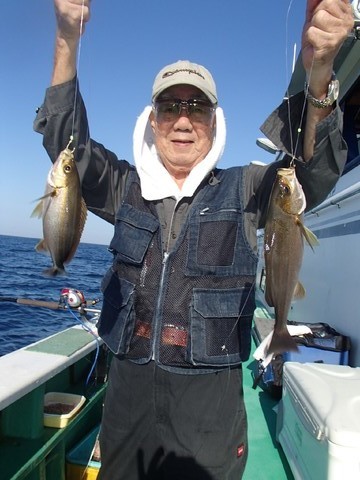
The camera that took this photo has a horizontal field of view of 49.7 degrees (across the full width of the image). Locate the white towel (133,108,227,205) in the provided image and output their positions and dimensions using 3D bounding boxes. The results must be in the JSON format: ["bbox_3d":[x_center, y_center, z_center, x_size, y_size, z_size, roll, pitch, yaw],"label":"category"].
[{"bbox_3d":[0.000,-0.222,1.000,0.240,0.250,0.200,5,-2,0],"label":"white towel"}]

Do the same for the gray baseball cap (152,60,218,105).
[{"bbox_3d":[0.014,-0.398,0.985,0.172,0.138,0.255,5,5,1],"label":"gray baseball cap"}]

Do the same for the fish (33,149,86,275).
[{"bbox_3d":[-0.268,-0.064,0.870,0.115,0.290,0.055,6,-2,-12],"label":"fish"}]

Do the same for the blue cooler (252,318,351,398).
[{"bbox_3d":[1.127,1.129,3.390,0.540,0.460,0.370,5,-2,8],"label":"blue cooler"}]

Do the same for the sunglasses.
[{"bbox_3d":[0.013,-0.308,0.957,0.148,0.046,0.140,5,8,1],"label":"sunglasses"}]

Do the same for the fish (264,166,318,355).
[{"bbox_3d":[0.223,0.040,0.790,0.105,0.380,0.060,3,-2,-22],"label":"fish"}]

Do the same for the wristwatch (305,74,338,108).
[{"bbox_3d":[0.288,-0.304,0.790,0.065,0.045,0.060,7,34,18],"label":"wristwatch"}]

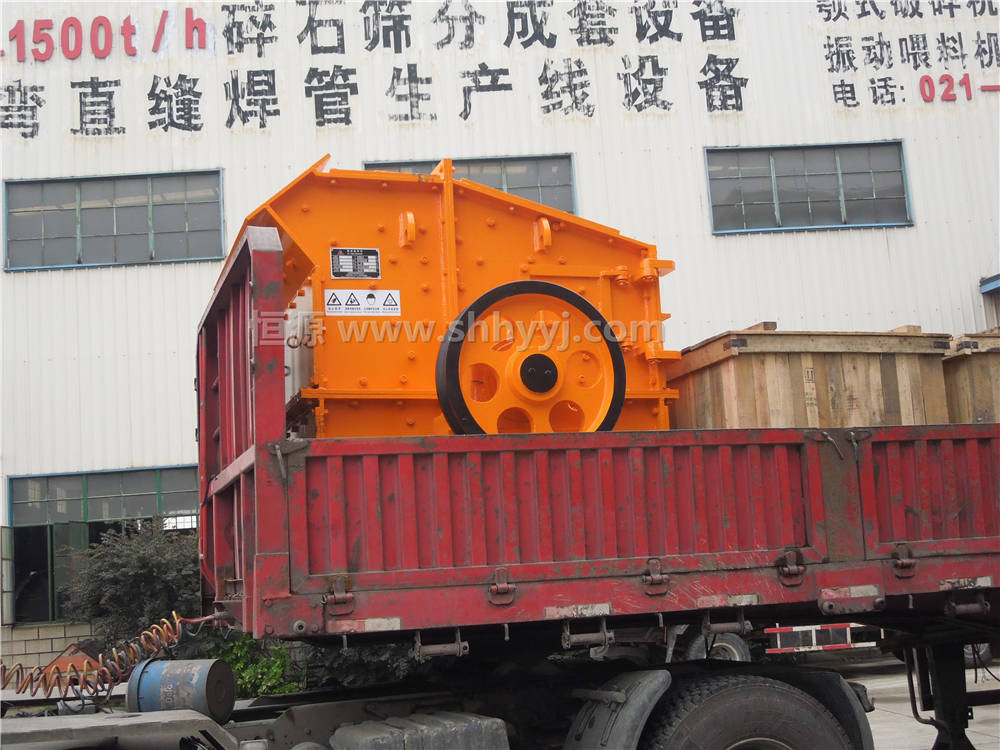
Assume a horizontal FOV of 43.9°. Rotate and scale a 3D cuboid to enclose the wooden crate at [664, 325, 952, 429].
[{"bbox_3d":[1.612,0.466,7.079,1.363,1.240,1.400,0,-10,-20],"label":"wooden crate"}]

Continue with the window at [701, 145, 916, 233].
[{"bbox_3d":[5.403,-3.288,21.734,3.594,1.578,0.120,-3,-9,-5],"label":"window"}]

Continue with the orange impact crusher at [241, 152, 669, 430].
[{"bbox_3d":[-0.315,0.038,6.451,2.120,1.960,2.020,0,-8,-19],"label":"orange impact crusher"}]

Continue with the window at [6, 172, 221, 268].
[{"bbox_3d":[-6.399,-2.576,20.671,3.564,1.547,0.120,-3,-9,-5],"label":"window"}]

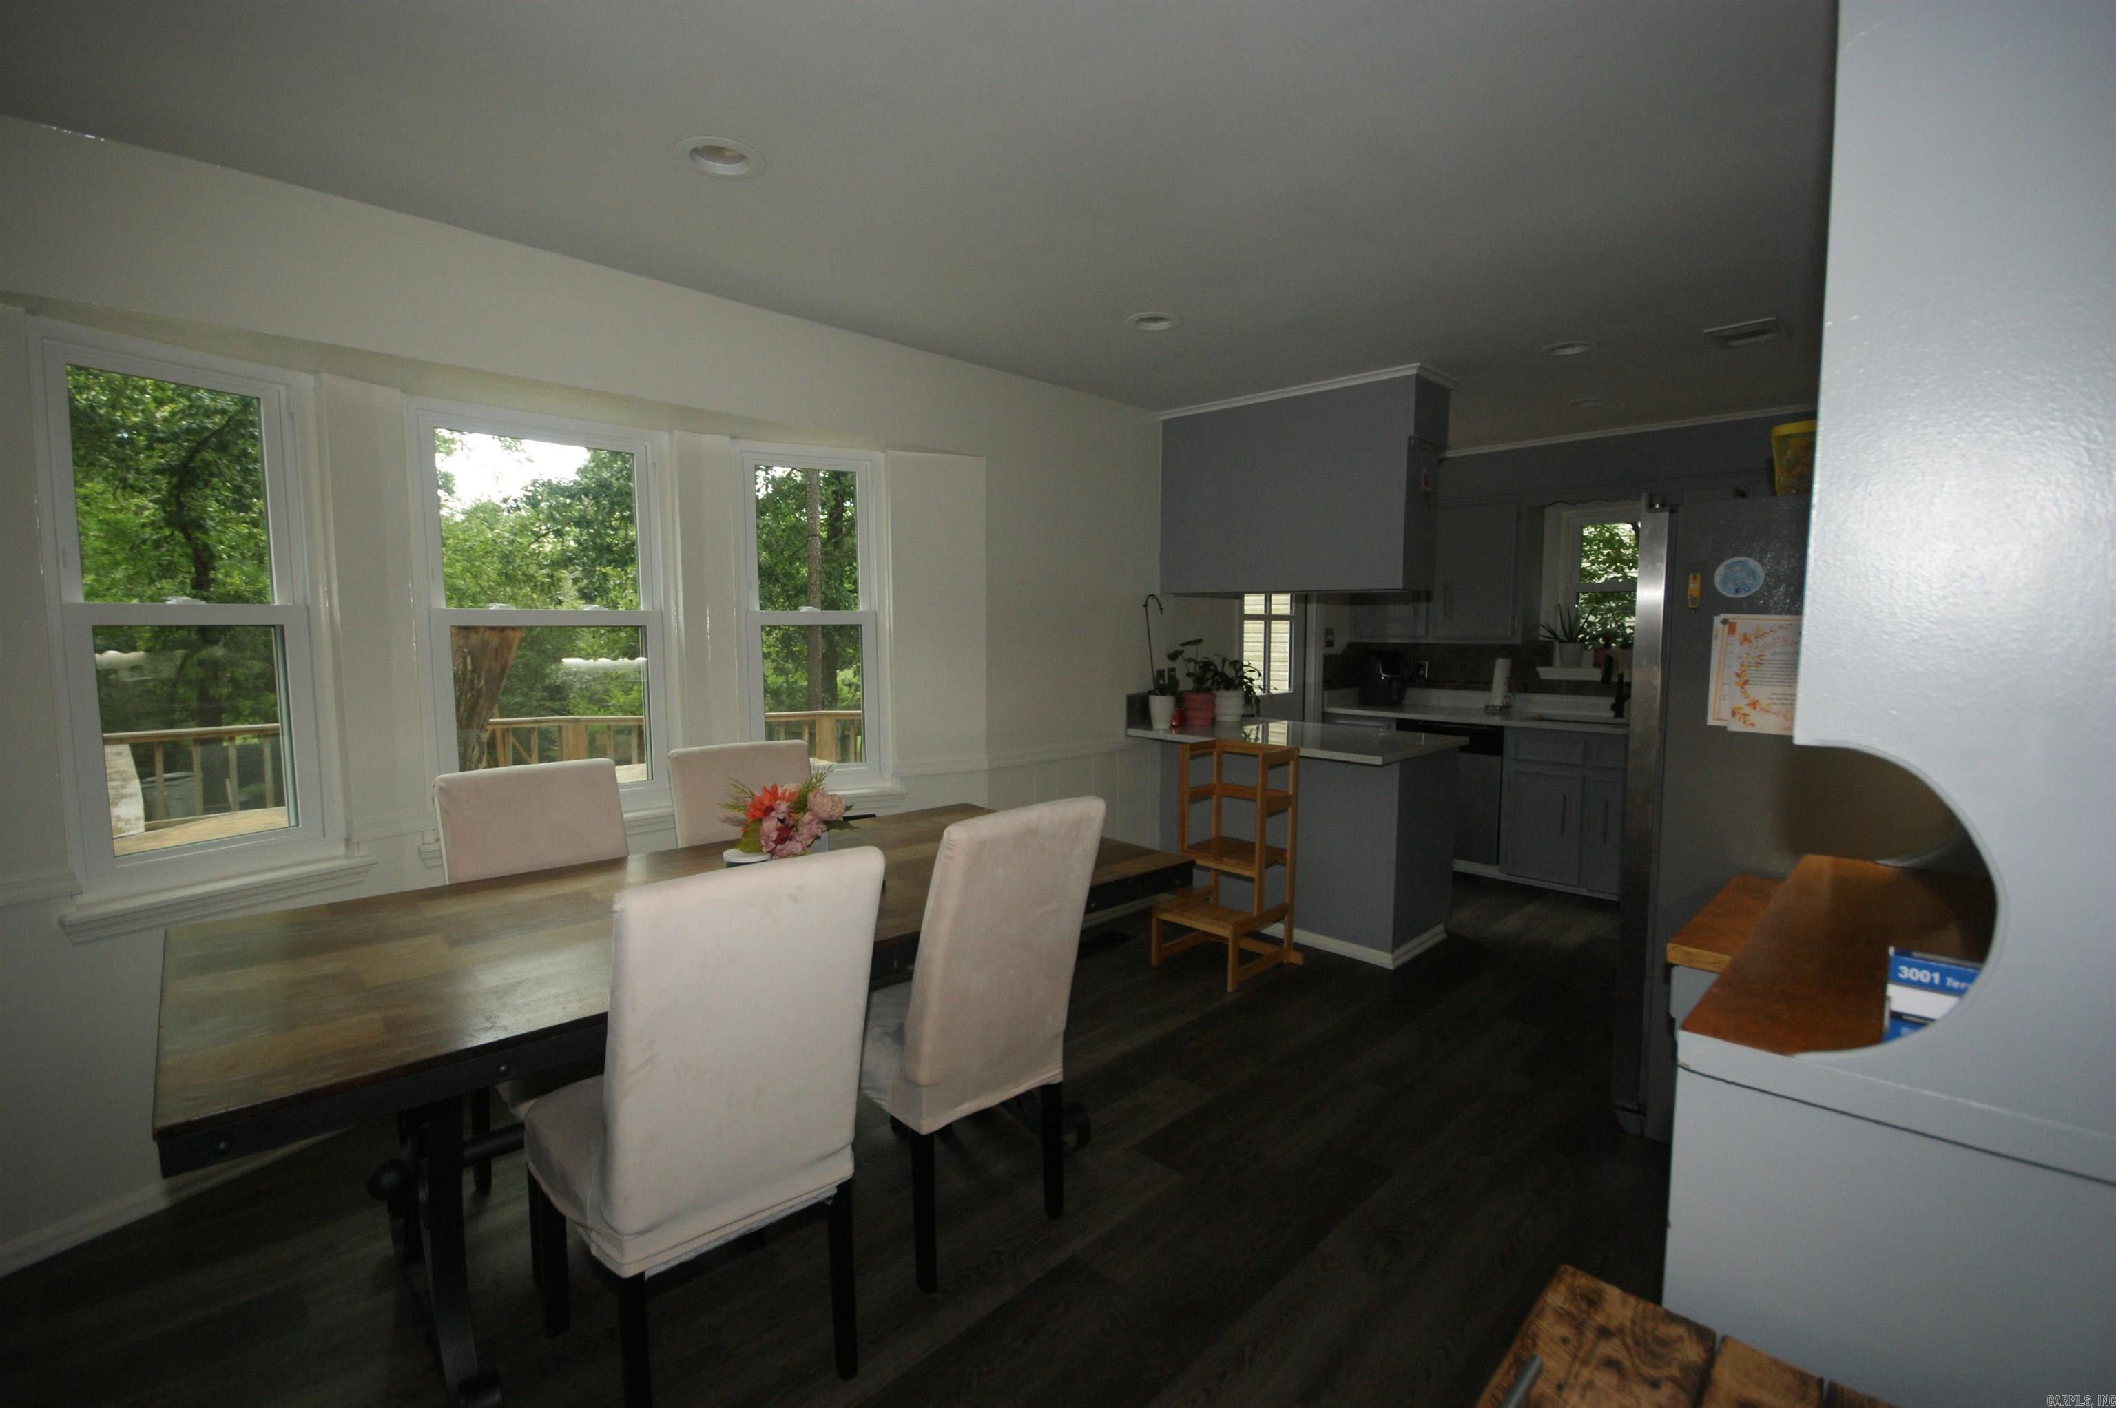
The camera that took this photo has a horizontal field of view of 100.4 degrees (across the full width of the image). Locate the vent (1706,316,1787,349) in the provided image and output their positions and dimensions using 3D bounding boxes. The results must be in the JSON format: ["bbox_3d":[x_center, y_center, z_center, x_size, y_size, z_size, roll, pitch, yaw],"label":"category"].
[{"bbox_3d":[2.344,-1.258,3.007,0.200,0.030,0.290,6,8,44],"label":"vent"}]

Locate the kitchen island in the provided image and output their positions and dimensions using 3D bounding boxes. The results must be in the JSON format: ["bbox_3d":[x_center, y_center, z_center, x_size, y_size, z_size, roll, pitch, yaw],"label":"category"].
[{"bbox_3d":[1.102,0.597,4.161,0.860,0.912,1.280,-5,7,-44],"label":"kitchen island"}]

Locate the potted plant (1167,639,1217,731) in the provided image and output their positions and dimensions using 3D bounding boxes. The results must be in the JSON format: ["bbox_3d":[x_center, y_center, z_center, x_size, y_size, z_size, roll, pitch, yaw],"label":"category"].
[{"bbox_3d":[0.695,-0.107,4.546,0.250,0.460,0.270,0,5,0],"label":"potted plant"}]

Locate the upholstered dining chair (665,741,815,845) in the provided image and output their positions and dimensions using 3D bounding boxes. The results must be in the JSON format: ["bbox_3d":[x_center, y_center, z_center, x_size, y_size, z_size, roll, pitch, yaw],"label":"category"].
[{"bbox_3d":[-0.799,0.672,2.668,0.460,1.040,0.640,-5,7,-41],"label":"upholstered dining chair"}]

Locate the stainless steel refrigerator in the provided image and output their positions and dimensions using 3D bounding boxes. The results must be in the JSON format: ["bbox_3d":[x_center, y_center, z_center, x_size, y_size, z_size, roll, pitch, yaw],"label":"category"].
[{"bbox_3d":[2.159,0.310,2.480,0.910,1.760,0.790,-5,7,-44],"label":"stainless steel refrigerator"}]

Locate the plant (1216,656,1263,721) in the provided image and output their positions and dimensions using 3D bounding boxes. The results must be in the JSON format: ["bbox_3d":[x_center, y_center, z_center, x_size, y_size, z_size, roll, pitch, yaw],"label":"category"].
[{"bbox_3d":[0.945,-0.072,4.630,0.230,0.330,0.220,1,6,12],"label":"plant"}]

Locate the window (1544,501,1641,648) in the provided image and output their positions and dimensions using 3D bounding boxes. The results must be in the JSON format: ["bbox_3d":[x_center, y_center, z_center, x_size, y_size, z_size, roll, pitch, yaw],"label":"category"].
[{"bbox_3d":[3.142,-0.655,4.878,0.100,0.920,0.850,-5,7,-44],"label":"window"}]

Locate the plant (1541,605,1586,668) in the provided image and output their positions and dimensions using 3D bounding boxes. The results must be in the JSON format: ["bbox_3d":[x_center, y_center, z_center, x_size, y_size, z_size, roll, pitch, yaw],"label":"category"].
[{"bbox_3d":[2.888,-0.380,5.006,0.250,0.355,0.270,-5,7,-44],"label":"plant"}]

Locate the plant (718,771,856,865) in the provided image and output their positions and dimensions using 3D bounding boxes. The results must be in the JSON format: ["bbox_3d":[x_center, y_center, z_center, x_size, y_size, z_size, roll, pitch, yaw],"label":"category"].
[{"bbox_3d":[-0.721,0.318,2.337,0.330,0.285,0.270,-2,6,-17],"label":"plant"}]

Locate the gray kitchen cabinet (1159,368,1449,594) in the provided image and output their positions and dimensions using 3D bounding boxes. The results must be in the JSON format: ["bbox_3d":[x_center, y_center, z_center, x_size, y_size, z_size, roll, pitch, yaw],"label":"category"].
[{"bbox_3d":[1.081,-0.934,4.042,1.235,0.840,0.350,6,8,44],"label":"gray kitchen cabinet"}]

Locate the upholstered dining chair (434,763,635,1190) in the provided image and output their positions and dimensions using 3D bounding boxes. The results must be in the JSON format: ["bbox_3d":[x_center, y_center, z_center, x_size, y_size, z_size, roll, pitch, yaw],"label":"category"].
[{"bbox_3d":[-1.208,0.727,2.230,0.670,1.050,0.460,6,8,44],"label":"upholstered dining chair"}]

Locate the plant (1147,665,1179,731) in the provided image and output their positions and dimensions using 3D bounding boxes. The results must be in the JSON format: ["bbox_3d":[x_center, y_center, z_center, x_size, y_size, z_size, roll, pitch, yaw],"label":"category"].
[{"bbox_3d":[0.512,-0.028,4.290,0.150,0.310,0.150,1,6,7],"label":"plant"}]

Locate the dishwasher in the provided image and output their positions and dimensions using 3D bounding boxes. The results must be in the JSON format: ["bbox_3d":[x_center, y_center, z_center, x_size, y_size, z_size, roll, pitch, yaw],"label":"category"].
[{"bbox_3d":[2.445,0.495,5.293,0.600,0.800,0.600,6,8,44],"label":"dishwasher"}]

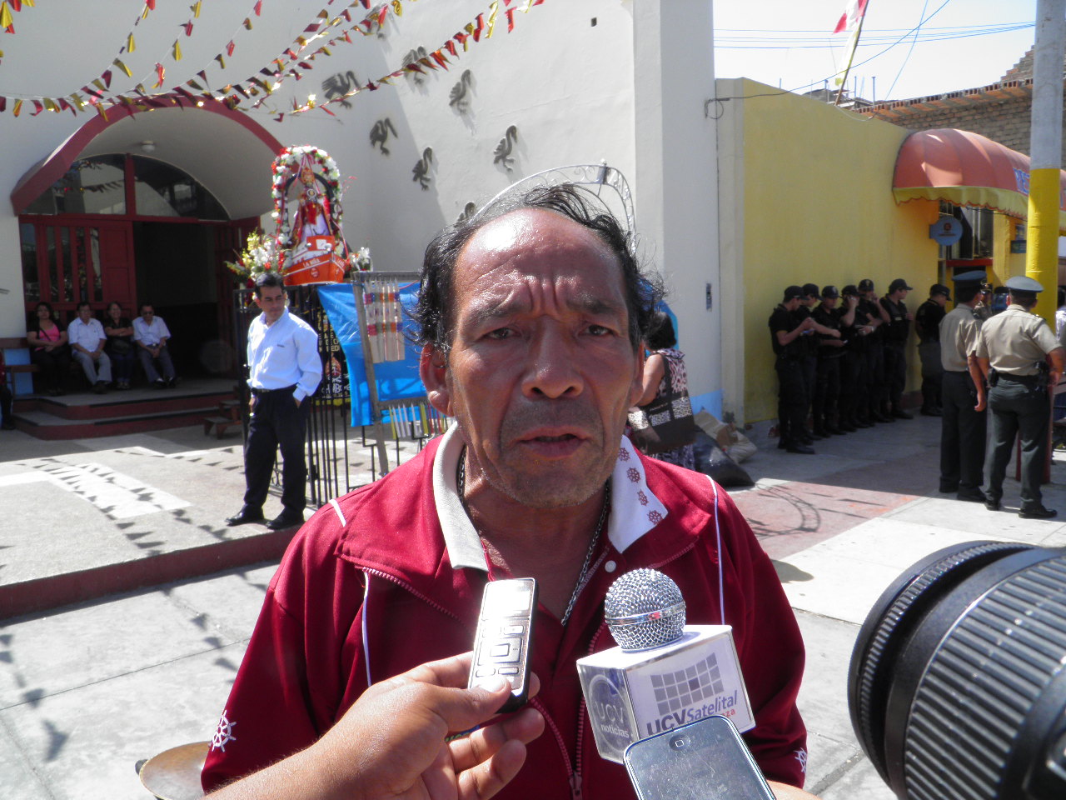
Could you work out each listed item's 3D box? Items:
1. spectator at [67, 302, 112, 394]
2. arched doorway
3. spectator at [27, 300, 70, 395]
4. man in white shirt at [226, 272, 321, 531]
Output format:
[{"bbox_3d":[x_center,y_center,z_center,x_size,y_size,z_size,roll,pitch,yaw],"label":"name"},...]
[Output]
[{"bbox_3d":[-6.323,-0.736,12.294,0.530,1.280,0.800,-7,8,-40],"label":"spectator"},{"bbox_3d":[-5.866,-2.420,13.676,4.300,4.300,1.000,-7,8,-40],"label":"arched doorway"},{"bbox_3d":[-6.748,-0.712,11.994,0.540,1.280,0.750,-7,8,-40],"label":"spectator"},{"bbox_3d":[-1.719,0.008,5.740,0.550,1.690,0.360,2,7,30],"label":"man in white shirt"}]

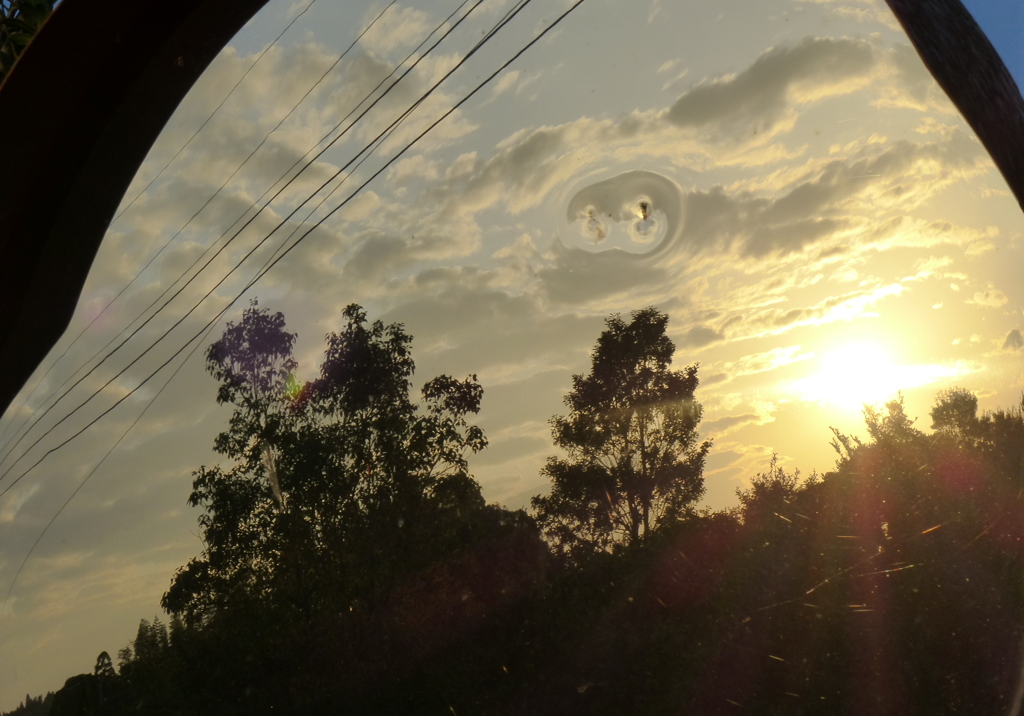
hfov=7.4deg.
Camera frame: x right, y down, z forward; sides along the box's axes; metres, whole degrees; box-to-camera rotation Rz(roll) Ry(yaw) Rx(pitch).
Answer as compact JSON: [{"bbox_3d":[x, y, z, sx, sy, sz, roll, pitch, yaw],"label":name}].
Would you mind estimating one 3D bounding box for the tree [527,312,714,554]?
[{"bbox_3d":[2.831,2.185,205.000,4.603,7.033,4.448,-1,-5,0],"label":"tree"}]

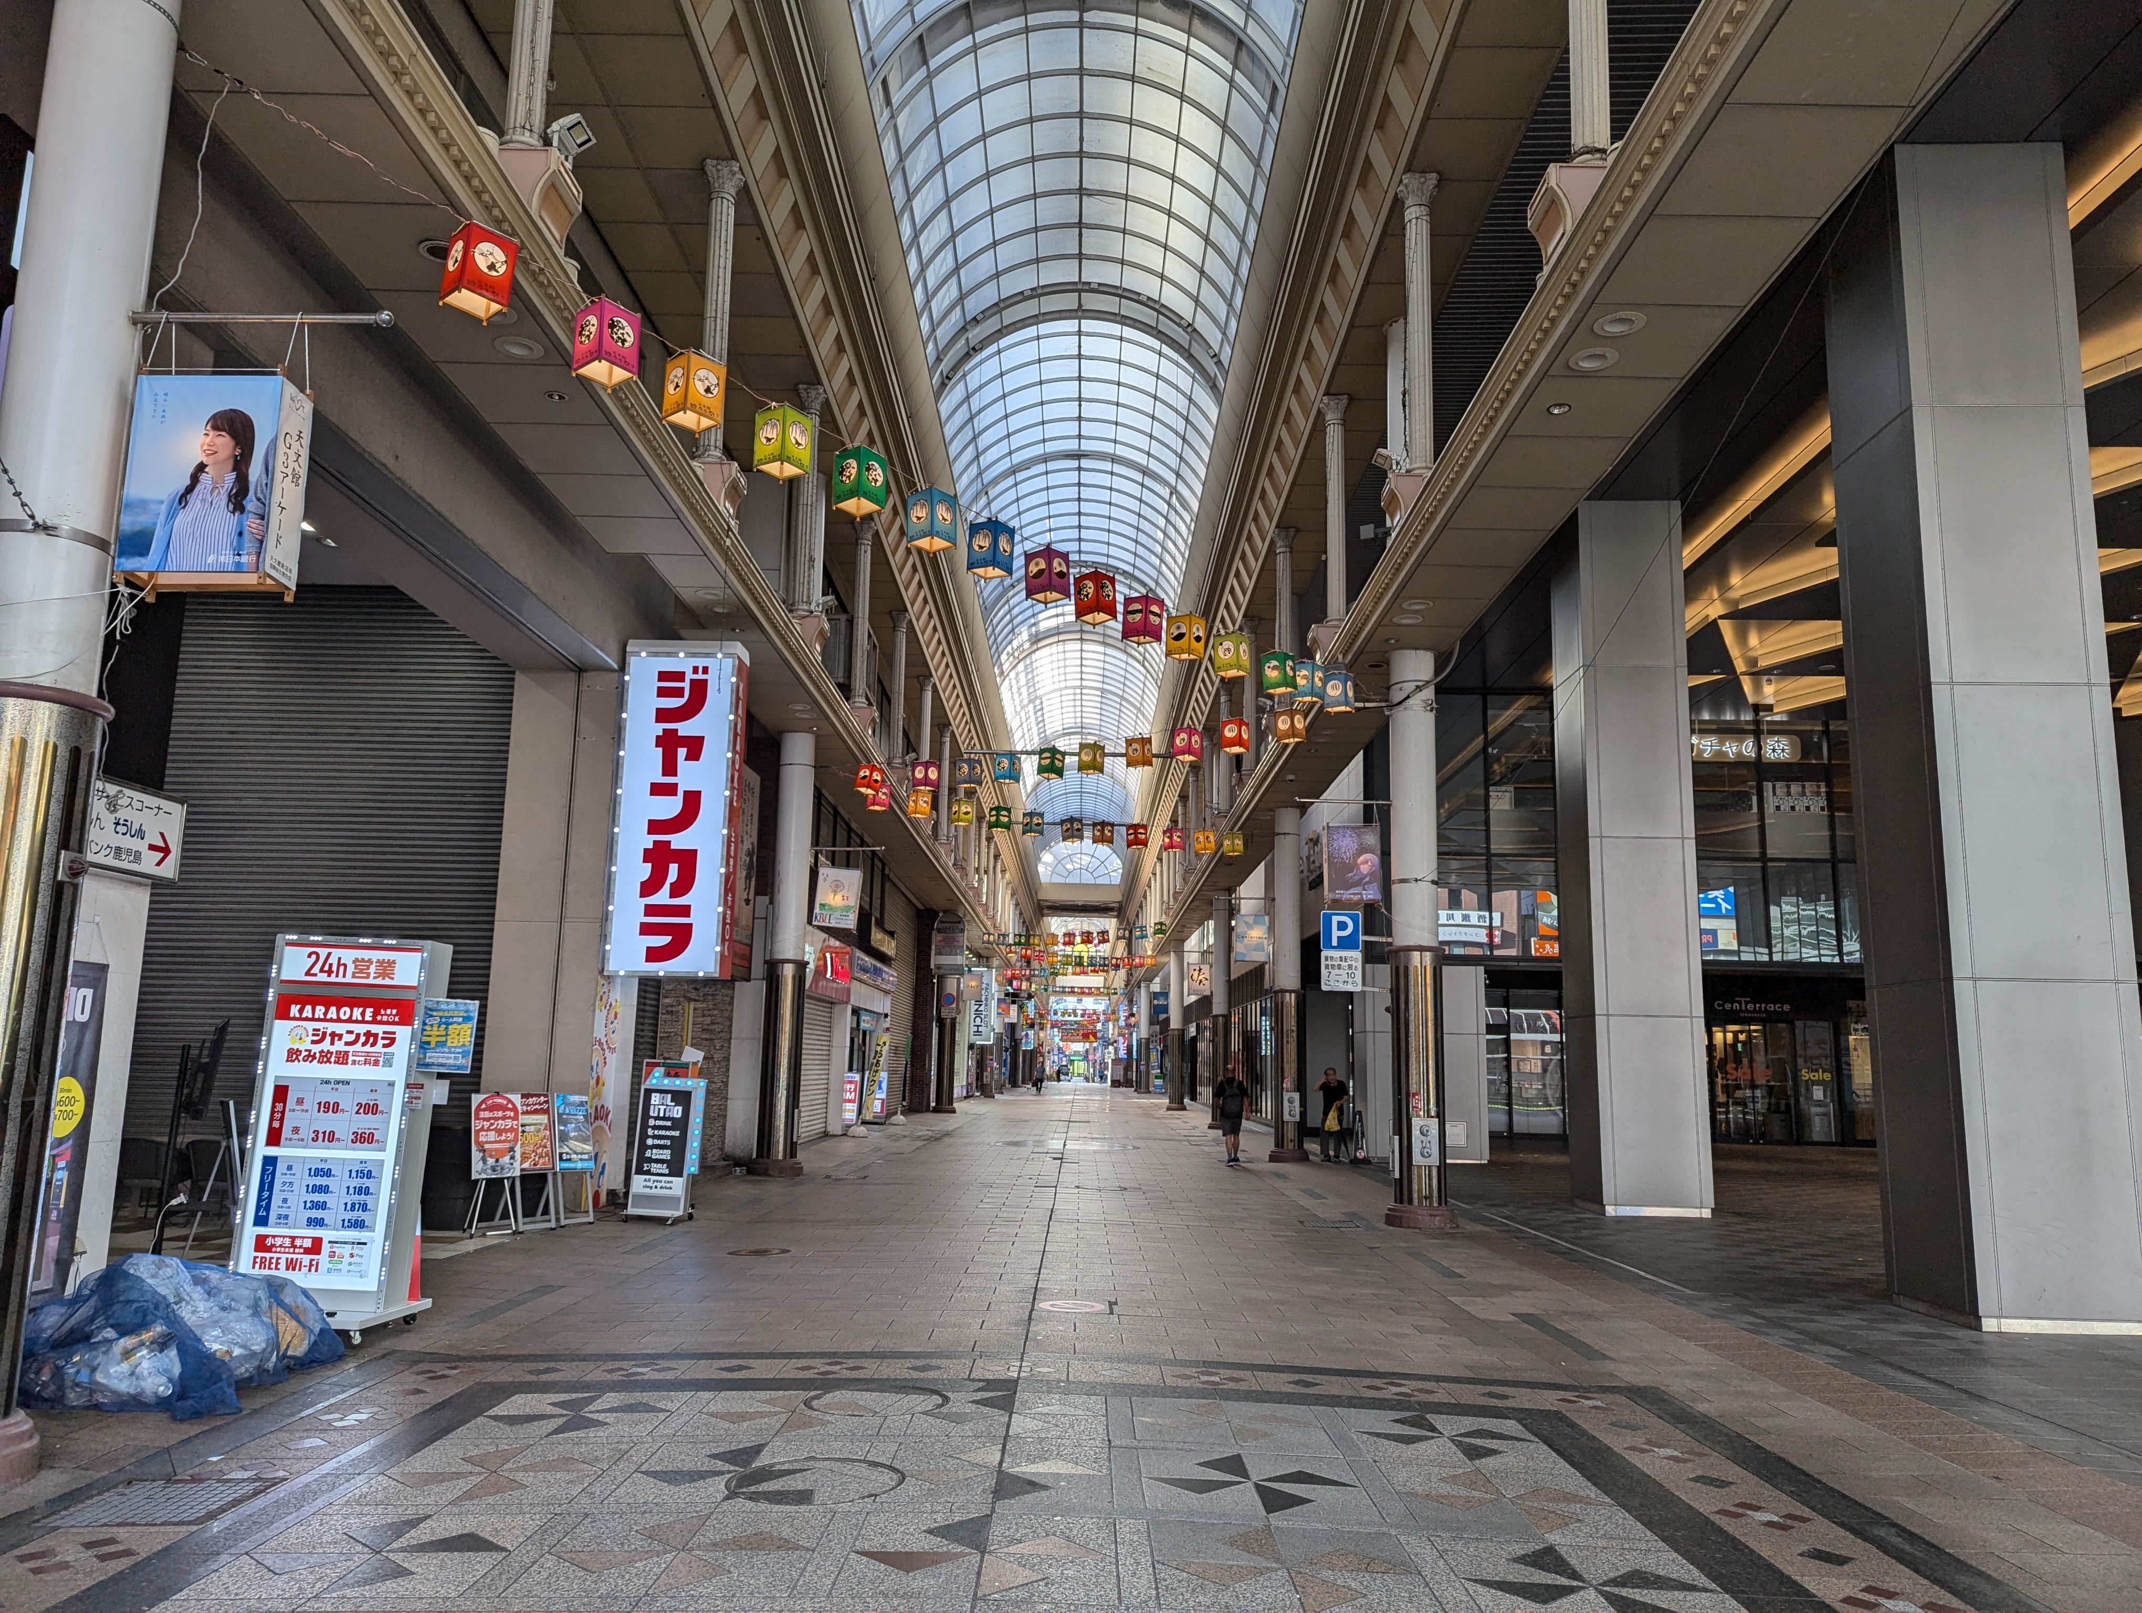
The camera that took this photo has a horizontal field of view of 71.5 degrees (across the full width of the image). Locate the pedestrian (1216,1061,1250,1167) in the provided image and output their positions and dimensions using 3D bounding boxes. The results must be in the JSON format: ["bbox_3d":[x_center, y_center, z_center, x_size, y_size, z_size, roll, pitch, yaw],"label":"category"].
[{"bbox_3d":[2.885,5.481,26.481,0.560,1.728,0.380,1,-10,1],"label":"pedestrian"}]

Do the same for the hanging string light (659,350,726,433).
[{"bbox_3d":[-2.256,-2.471,8.916,0.255,0.385,0.255,-4,-10,43],"label":"hanging string light"}]

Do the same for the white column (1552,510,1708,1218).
[{"bbox_3d":[7.216,0.610,19.373,1.310,9.095,1.280,1,-10,1],"label":"white column"}]

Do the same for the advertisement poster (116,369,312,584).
[{"bbox_3d":[-3.625,-1.369,6.330,0.620,0.880,0.250,1,-10,-1],"label":"advertisement poster"}]

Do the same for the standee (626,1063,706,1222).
[{"bbox_3d":[-4.081,3.390,15.020,0.620,1.580,0.480,4,-10,-15],"label":"standee"}]

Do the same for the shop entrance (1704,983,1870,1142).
[{"bbox_3d":[18.443,6.568,38.205,4.400,4.200,0.500,1,-10,1],"label":"shop entrance"}]

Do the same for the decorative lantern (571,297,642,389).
[{"bbox_3d":[-2.640,-2.625,8.470,0.255,0.385,0.255,-7,-13,37],"label":"decorative lantern"}]

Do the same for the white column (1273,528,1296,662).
[{"bbox_3d":[3.561,-3.122,24.625,0.350,3.200,0.350,1,-10,1],"label":"white column"}]

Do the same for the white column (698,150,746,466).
[{"bbox_3d":[-3.519,-4.872,14.754,0.390,3.170,0.390,1,-10,1],"label":"white column"}]

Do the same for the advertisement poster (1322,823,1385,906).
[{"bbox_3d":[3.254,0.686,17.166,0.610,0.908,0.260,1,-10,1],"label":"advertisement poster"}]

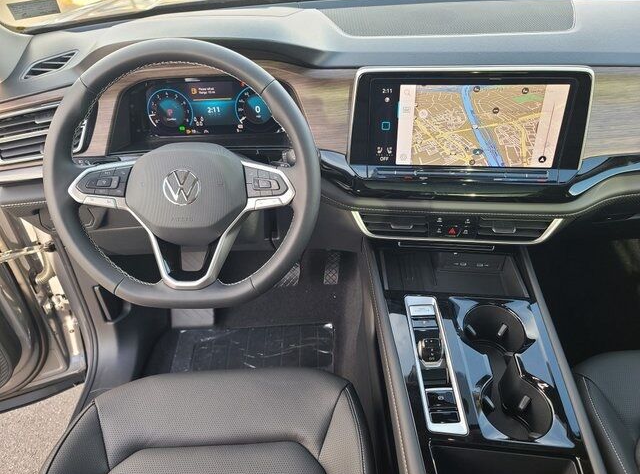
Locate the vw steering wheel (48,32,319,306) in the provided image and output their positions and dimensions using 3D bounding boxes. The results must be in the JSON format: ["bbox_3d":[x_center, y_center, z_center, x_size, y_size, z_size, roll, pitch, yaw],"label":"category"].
[{"bbox_3d":[-0.184,-0.079,0.638,0.370,0.360,0.085,0,12,0],"label":"vw steering wheel"}]

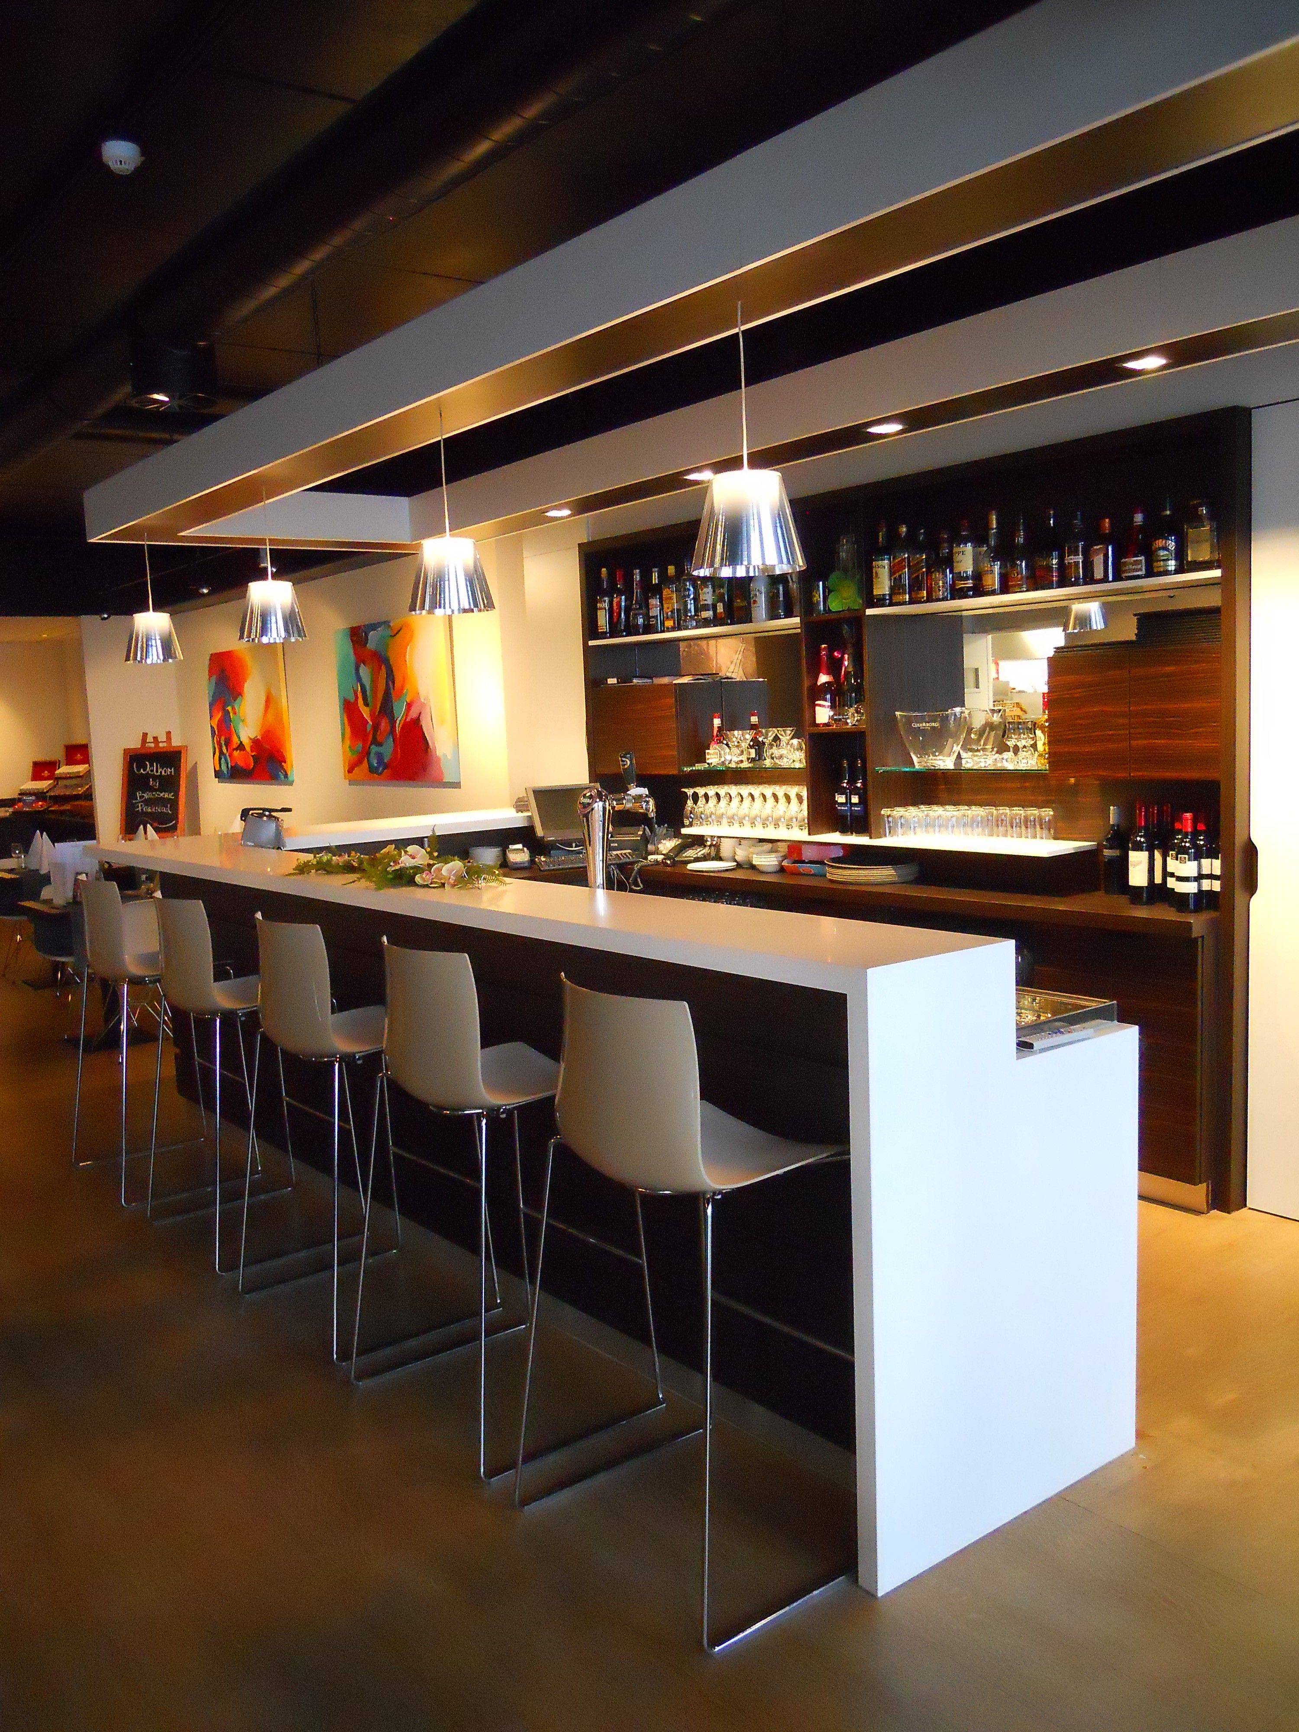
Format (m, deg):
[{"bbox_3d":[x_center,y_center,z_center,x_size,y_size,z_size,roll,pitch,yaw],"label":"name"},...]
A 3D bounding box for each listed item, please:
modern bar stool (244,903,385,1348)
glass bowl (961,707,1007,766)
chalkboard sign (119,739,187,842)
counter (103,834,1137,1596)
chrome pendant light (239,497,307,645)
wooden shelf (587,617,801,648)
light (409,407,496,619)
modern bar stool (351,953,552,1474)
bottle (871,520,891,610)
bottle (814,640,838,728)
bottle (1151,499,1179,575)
[{"bbox_3d":[-0.805,0.673,3.868,0.527,1.093,0.613,-6,7,-38],"label":"modern bar stool"},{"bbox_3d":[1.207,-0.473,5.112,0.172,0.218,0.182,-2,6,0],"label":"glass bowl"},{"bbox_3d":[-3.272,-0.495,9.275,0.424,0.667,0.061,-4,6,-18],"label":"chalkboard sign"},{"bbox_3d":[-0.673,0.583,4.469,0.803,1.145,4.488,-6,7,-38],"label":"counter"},{"bbox_3d":[-1.284,-0.999,4.729,0.234,0.474,0.234,-7,7,-37],"label":"chrome pendant light"},{"bbox_3d":[0.260,-1.004,6.067,0.258,0.026,1.418,-7,7,-37],"label":"wooden shelf"},{"bbox_3d":[-0.543,-0.954,3.745,0.237,0.533,0.237,-2,6,0],"label":"light"},{"bbox_3d":[-0.344,0.689,3.202,0.515,1.071,0.576,-7,7,-37],"label":"modern bar stool"},{"bbox_3d":[0.892,-1.160,5.391,0.075,0.329,0.075,-2,6,0],"label":"bottle"},{"bbox_3d":[0.700,-0.719,5.587,0.086,0.333,0.086,0,6,23],"label":"bottle"},{"bbox_3d":[1.616,-1.030,4.391,0.084,0.242,0.084,1,7,30],"label":"bottle"}]

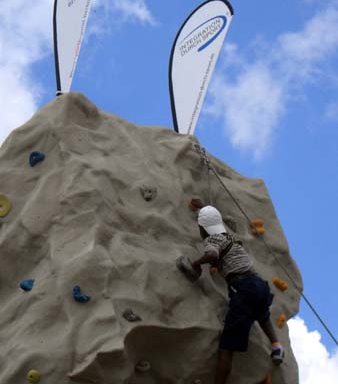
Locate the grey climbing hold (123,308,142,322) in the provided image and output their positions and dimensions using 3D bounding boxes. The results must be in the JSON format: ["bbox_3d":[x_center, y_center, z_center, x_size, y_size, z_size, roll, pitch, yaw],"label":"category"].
[{"bbox_3d":[-0.265,0.889,7.460,0.140,0.092,0.080,-3,-29,0],"label":"grey climbing hold"}]

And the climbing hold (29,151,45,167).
[{"bbox_3d":[-1.054,-0.259,8.172,0.122,0.113,0.080,-5,-29,4],"label":"climbing hold"}]

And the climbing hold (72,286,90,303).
[{"bbox_3d":[-0.642,0.753,7.545,0.127,0.119,0.075,-3,-29,0],"label":"climbing hold"}]

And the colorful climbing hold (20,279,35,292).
[{"bbox_3d":[-1.045,0.691,7.589,0.102,0.080,0.075,-6,-29,7],"label":"colorful climbing hold"}]

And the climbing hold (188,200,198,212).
[{"bbox_3d":[0.192,0.104,7.884,0.100,0.090,0.080,2,-29,-9],"label":"climbing hold"}]

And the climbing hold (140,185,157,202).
[{"bbox_3d":[-0.160,0.012,8.001,0.119,0.110,0.080,0,-29,-4],"label":"climbing hold"}]

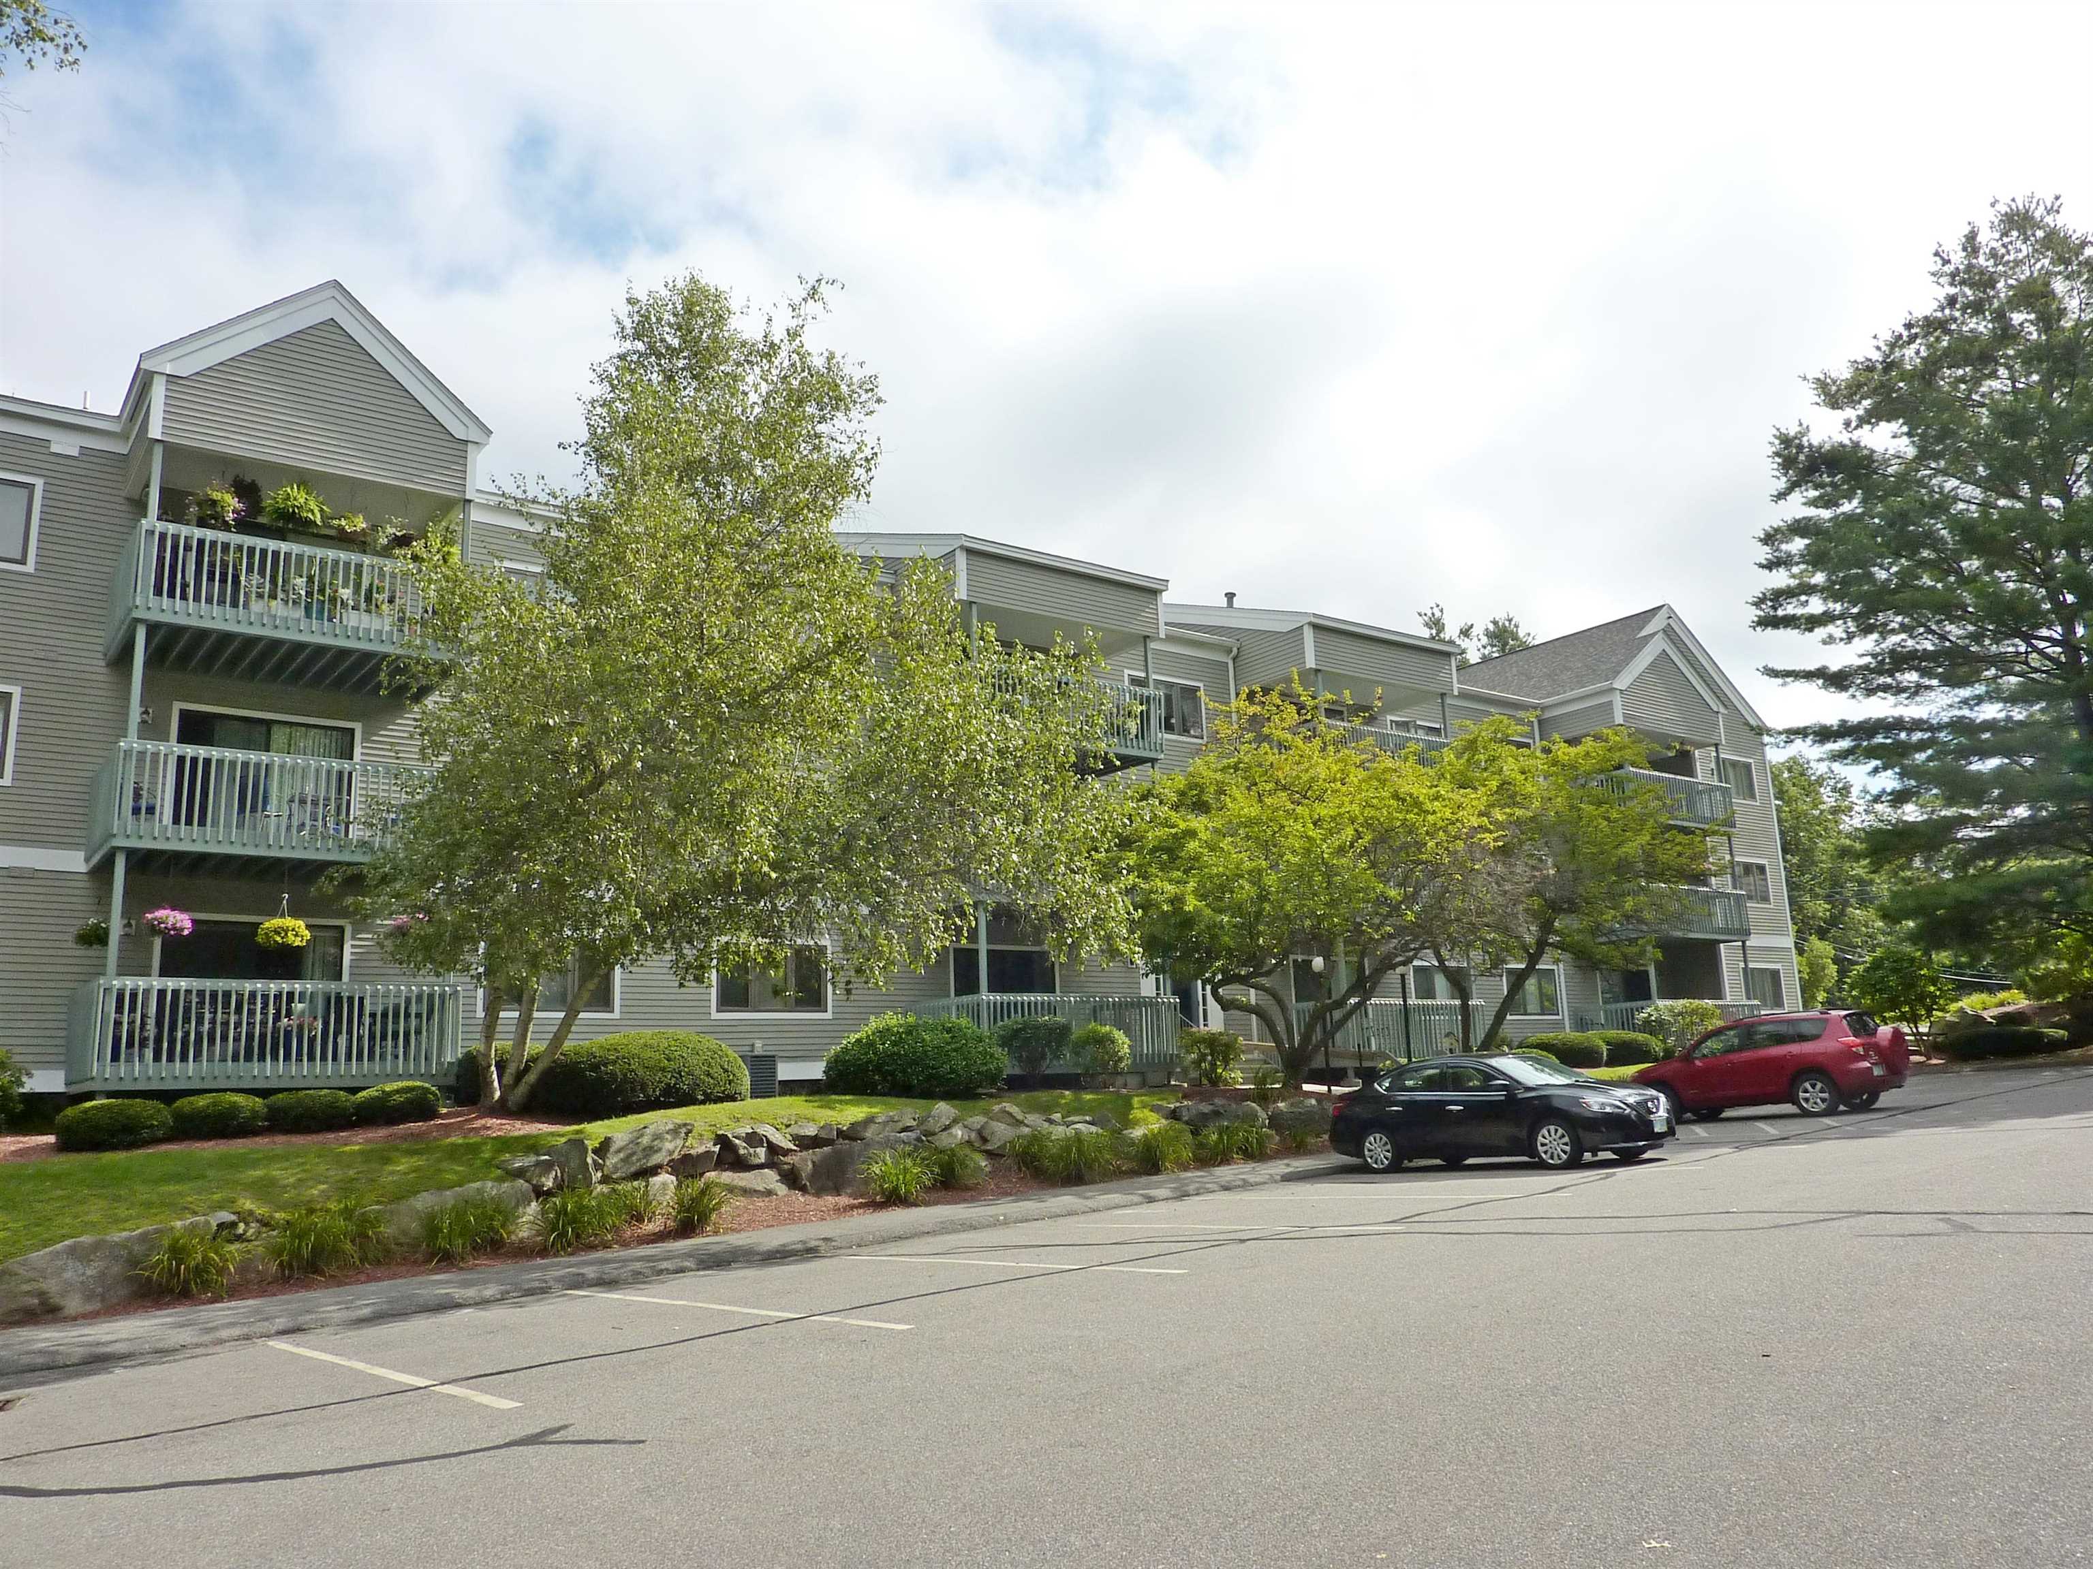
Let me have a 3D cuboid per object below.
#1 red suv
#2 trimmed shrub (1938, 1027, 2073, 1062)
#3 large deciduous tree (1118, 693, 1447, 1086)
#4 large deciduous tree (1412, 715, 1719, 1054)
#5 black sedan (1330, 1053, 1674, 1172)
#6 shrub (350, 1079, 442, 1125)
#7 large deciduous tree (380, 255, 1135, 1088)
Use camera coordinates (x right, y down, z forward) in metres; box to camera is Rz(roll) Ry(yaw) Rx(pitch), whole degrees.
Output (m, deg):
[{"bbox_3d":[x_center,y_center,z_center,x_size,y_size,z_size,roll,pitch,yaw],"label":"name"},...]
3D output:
[{"bbox_3d":[12.344,4.909,26.211,1.850,1.720,4.550,6,-16,-40],"label":"red suv"},{"bbox_3d":[23.435,6.354,37.053,1.600,0.746,2.767,7,-14,-39],"label":"trimmed shrub"},{"bbox_3d":[3.788,1.683,24.636,5.195,6.499,4.935,-4,-11,8],"label":"large deciduous tree"},{"bbox_3d":[9.153,1.961,27.628,5.312,6.466,5.046,-6,-12,18],"label":"large deciduous tree"},{"bbox_3d":[5.916,4.294,19.953,1.780,1.490,4.620,6,-15,-39],"label":"black sedan"},{"bbox_3d":[-7.770,3.812,18.083,1.009,0.533,1.009,6,-14,-36],"label":"shrub"},{"bbox_3d":[-3.859,-1.589,20.769,10.262,11.621,8.800,0,-11,-11],"label":"large deciduous tree"}]

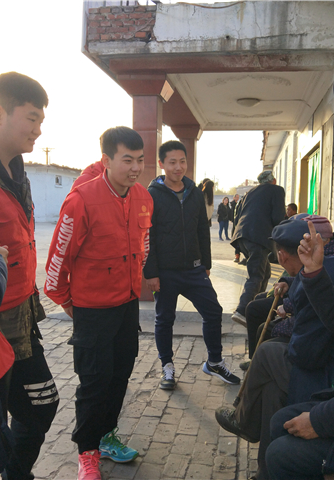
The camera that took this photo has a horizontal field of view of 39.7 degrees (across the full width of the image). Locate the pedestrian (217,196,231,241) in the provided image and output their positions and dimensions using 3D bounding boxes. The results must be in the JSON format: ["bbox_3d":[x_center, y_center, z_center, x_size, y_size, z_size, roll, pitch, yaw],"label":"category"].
[{"bbox_3d":[2.115,-0.754,17.000,0.500,1.620,0.340,0,4,-18],"label":"pedestrian"}]

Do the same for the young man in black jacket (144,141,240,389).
[{"bbox_3d":[0.173,0.151,3.330,0.630,1.740,0.450,0,4,-16],"label":"young man in black jacket"}]

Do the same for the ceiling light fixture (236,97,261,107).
[{"bbox_3d":[1.261,-2.100,7.150,0.370,0.110,0.370,2,4,11],"label":"ceiling light fixture"}]

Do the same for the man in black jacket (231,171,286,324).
[{"bbox_3d":[1.000,0.080,5.050,0.550,1.660,0.680,5,6,43],"label":"man in black jacket"}]

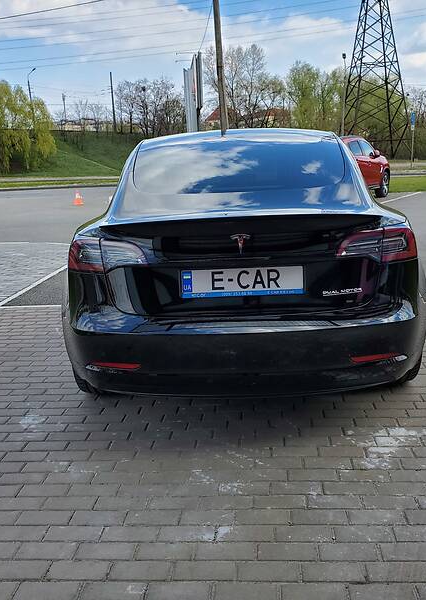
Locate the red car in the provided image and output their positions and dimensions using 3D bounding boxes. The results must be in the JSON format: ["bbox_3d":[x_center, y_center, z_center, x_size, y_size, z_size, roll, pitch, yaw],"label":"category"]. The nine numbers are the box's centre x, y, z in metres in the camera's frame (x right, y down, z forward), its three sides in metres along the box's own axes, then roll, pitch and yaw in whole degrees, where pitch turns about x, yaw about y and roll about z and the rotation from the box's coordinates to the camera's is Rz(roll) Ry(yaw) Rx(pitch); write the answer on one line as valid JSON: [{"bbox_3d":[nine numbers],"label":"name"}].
[{"bbox_3d":[3.193,-3.427,15.778,1.860,1.650,4.550,7,16,33],"label":"red car"}]

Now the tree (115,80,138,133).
[{"bbox_3d":[-13.892,-31.004,96.526,3.499,8.040,3.499,-2,13,0],"label":"tree"}]

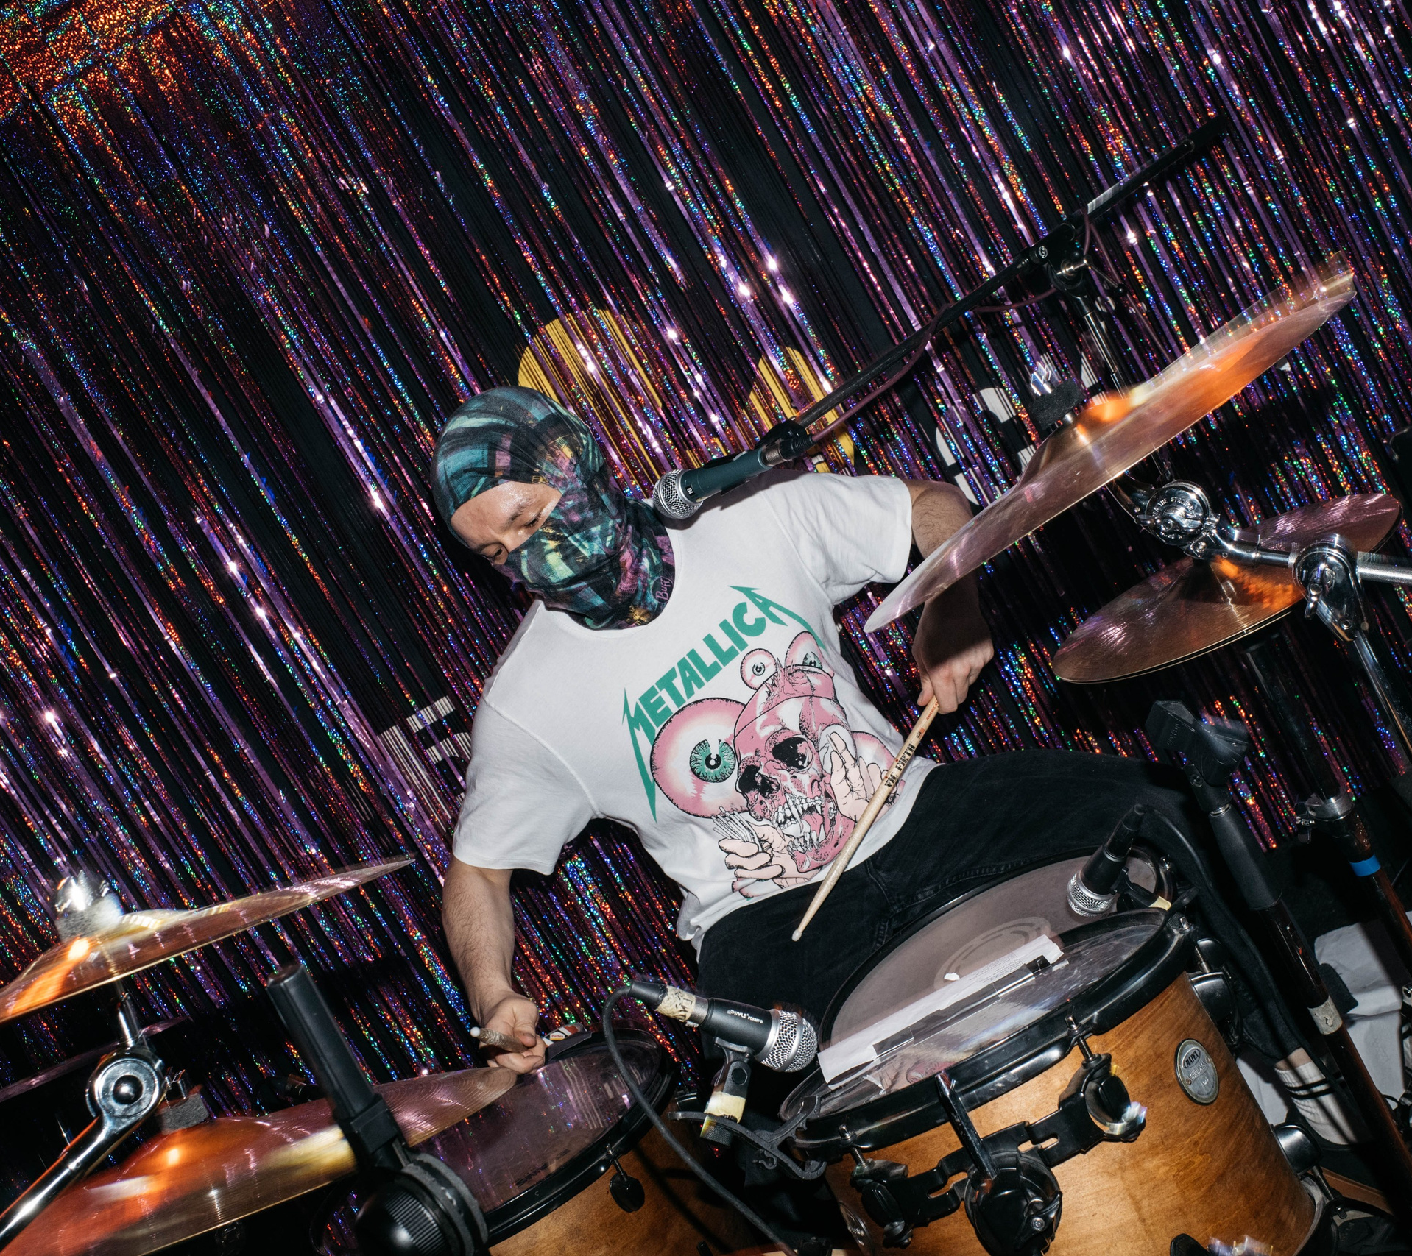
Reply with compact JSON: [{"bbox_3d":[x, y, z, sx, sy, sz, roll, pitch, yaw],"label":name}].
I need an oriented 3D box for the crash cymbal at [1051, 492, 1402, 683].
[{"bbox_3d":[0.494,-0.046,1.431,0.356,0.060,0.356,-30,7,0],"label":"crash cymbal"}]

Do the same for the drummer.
[{"bbox_3d":[0.184,0.297,1.720,0.820,1.350,0.740,-30,7,0],"label":"drummer"}]

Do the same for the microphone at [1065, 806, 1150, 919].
[{"bbox_3d":[0.359,0.204,1.300,0.045,0.045,0.147,-37,-30,-42],"label":"microphone"}]

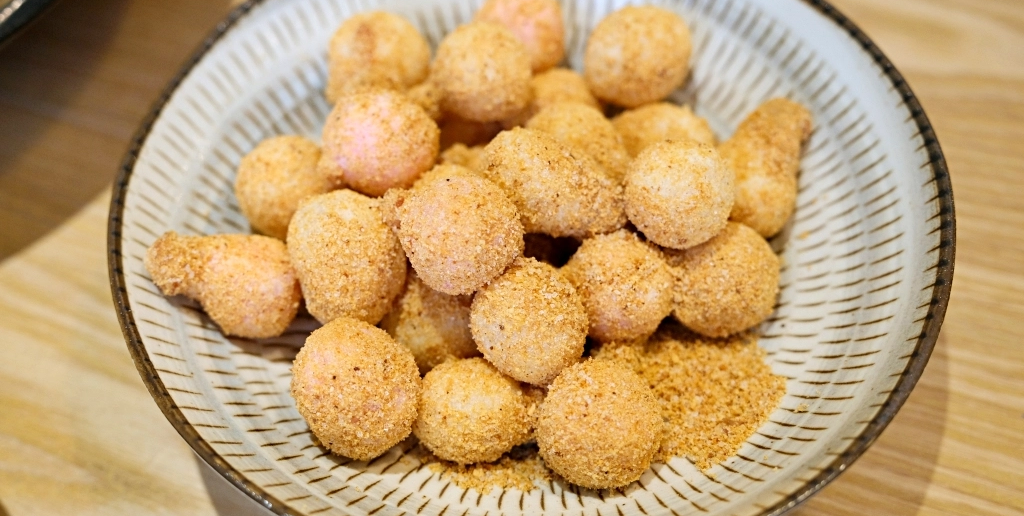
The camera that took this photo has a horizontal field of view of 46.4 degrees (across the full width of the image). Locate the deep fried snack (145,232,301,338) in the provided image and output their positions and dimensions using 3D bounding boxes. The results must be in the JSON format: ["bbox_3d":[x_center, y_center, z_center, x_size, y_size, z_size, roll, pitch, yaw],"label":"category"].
[{"bbox_3d":[-0.069,0.006,0.285,0.037,0.024,0.024,10,56,10],"label":"deep fried snack"}]

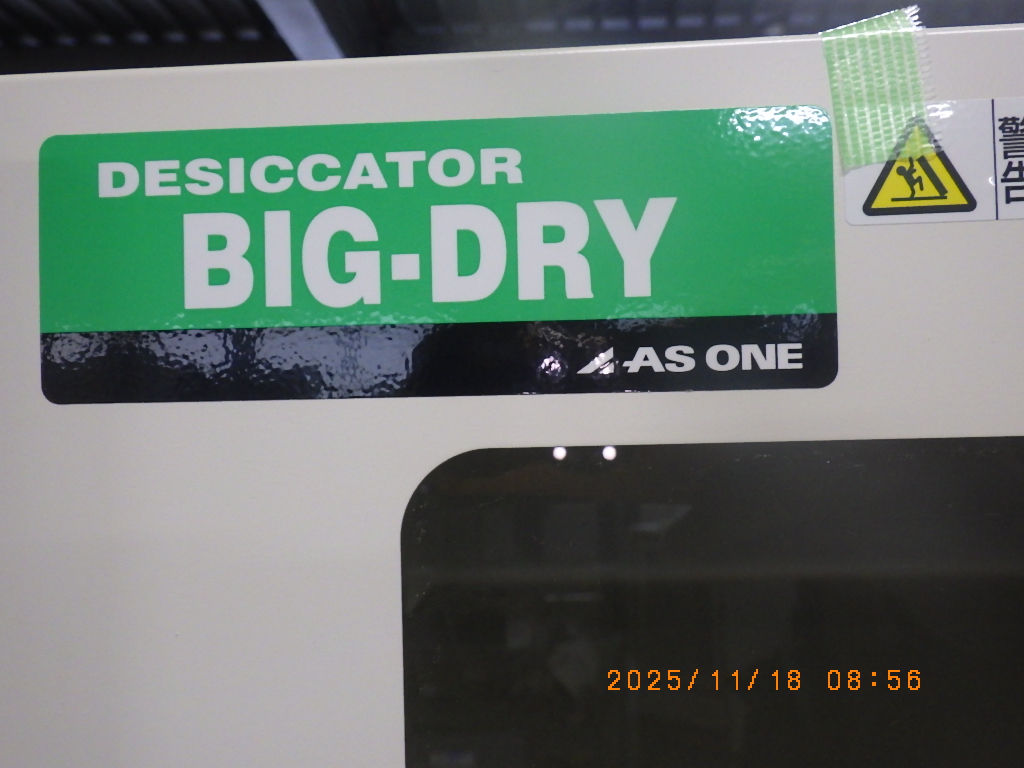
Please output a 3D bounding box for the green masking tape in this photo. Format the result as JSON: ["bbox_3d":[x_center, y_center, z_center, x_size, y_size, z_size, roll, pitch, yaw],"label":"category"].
[{"bbox_3d":[0.057,-0.045,0.156,0.016,0.024,0.003,-7,-2,4],"label":"green masking tape"}]

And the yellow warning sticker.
[{"bbox_3d":[0.062,-0.034,0.154,0.017,0.014,0.001,-1,-1,4],"label":"yellow warning sticker"}]

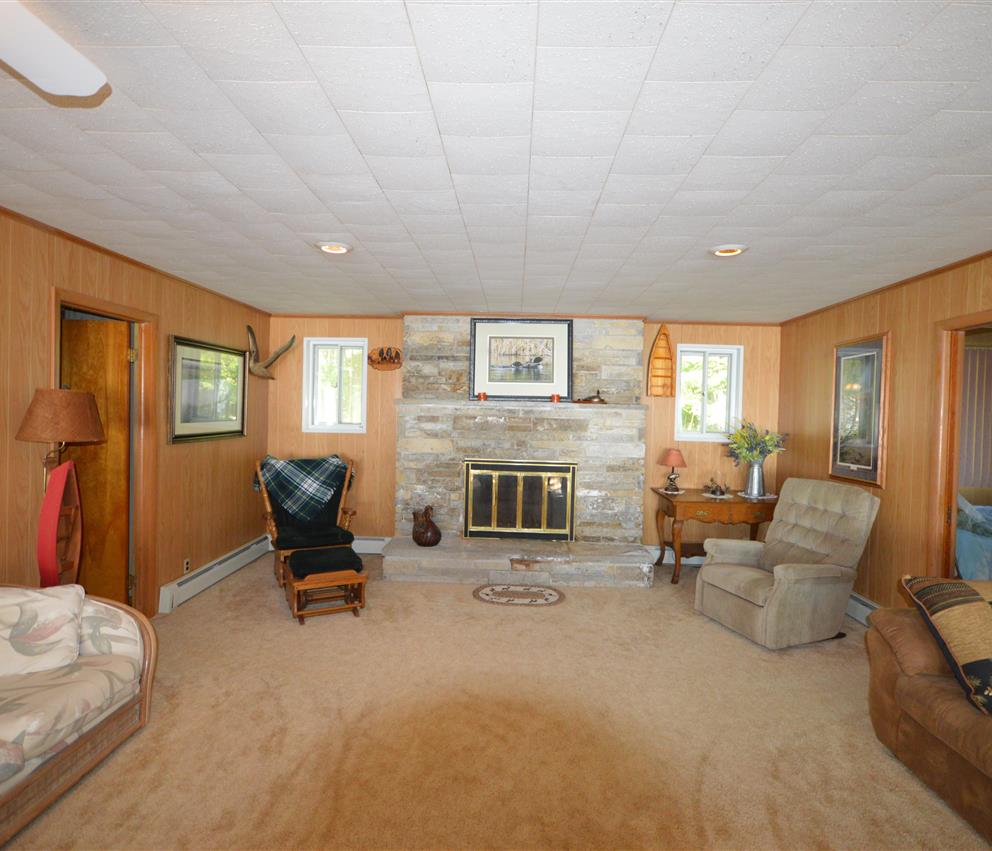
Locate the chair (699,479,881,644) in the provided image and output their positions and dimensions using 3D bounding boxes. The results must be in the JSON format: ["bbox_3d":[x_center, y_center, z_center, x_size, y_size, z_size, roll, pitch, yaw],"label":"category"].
[{"bbox_3d":[2.072,0.930,3.860,0.960,0.970,0.770,1,1,-19],"label":"chair"}]

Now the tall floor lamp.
[{"bbox_3d":[-2.210,0.577,2.680,0.370,1.545,0.370,1,1,2],"label":"tall floor lamp"}]

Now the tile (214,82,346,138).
[{"bbox_3d":[-0.672,-1.027,1.726,0.310,0.018,0.300,1,1,2],"label":"tile"}]

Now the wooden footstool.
[{"bbox_3d":[-1.242,1.138,3.881,0.500,0.410,0.410,1,1,-25],"label":"wooden footstool"}]

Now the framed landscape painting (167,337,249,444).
[{"bbox_3d":[-2.351,-0.276,4.446,0.040,0.790,1.120,1,1,2],"label":"framed landscape painting"}]

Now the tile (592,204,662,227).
[{"bbox_3d":[0.614,-1.008,2.552,0.311,0.022,0.296,1,1,2],"label":"tile"}]

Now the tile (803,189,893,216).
[{"bbox_3d":[1.579,-1.002,2.414,0.310,0.016,0.303,1,1,2],"label":"tile"}]

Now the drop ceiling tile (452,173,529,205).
[{"bbox_3d":[-0.018,-1.013,2.277,0.311,0.022,0.296,1,1,2],"label":"drop ceiling tile"}]

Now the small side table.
[{"bbox_3d":[2.040,1.031,4.958,0.980,0.745,0.700,1,1,2],"label":"small side table"}]

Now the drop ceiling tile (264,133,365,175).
[{"bbox_3d":[-0.661,-1.032,2.022,0.310,0.018,0.300,1,1,2],"label":"drop ceiling tile"}]

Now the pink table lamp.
[{"bbox_3d":[1.724,0.442,5.204,0.270,0.415,0.270,1,1,2],"label":"pink table lamp"}]

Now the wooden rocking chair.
[{"bbox_3d":[-1.698,0.805,4.760,0.730,1.020,0.780,1,1,-24],"label":"wooden rocking chair"}]

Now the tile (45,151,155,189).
[{"bbox_3d":[-1.592,-1.046,2.197,0.312,0.020,0.302,1,1,2],"label":"tile"}]

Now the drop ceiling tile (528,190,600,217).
[{"bbox_3d":[0.304,-1.017,2.429,0.310,0.018,0.300,1,1,2],"label":"drop ceiling tile"}]

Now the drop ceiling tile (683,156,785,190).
[{"bbox_3d":[0.917,-0.991,2.100,0.312,0.020,0.302,1,1,2],"label":"drop ceiling tile"}]

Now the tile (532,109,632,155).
[{"bbox_3d":[0.281,-1.007,1.838,0.310,0.018,0.300,1,1,2],"label":"tile"}]

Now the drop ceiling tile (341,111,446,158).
[{"bbox_3d":[-0.344,-1.009,1.843,0.311,0.022,0.296,1,1,2],"label":"drop ceiling tile"}]

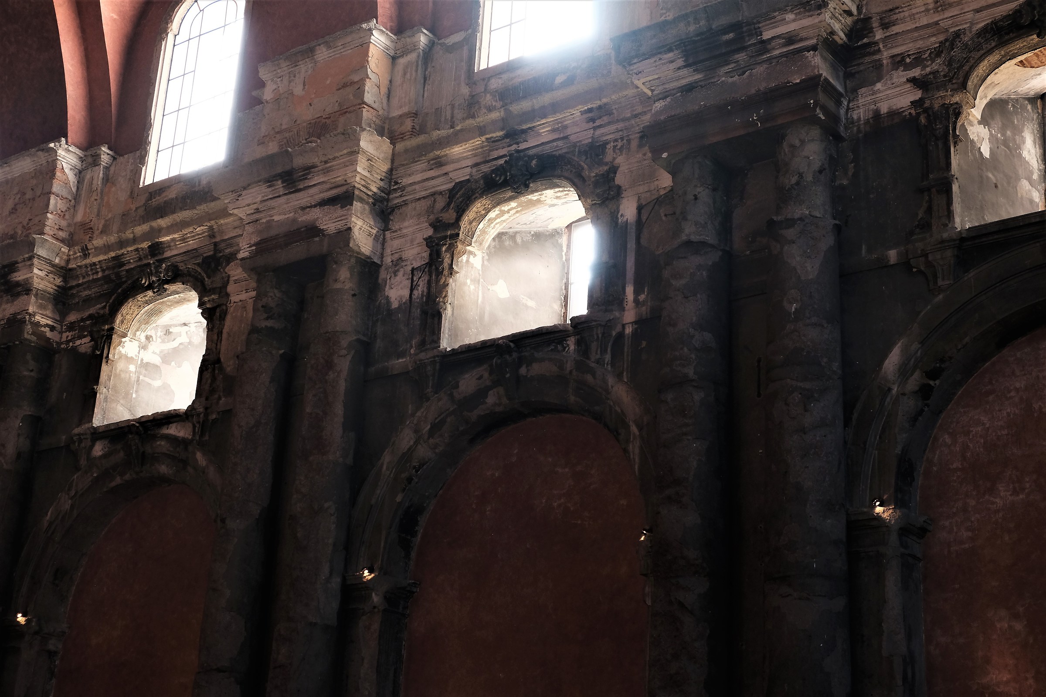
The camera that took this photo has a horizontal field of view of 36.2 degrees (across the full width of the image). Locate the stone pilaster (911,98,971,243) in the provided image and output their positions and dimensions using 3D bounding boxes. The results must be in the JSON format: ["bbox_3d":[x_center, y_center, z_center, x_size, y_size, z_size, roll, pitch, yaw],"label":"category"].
[{"bbox_3d":[4.564,-1.989,17.447,0.525,1.710,0.360,-12,-26,34],"label":"stone pilaster"}]

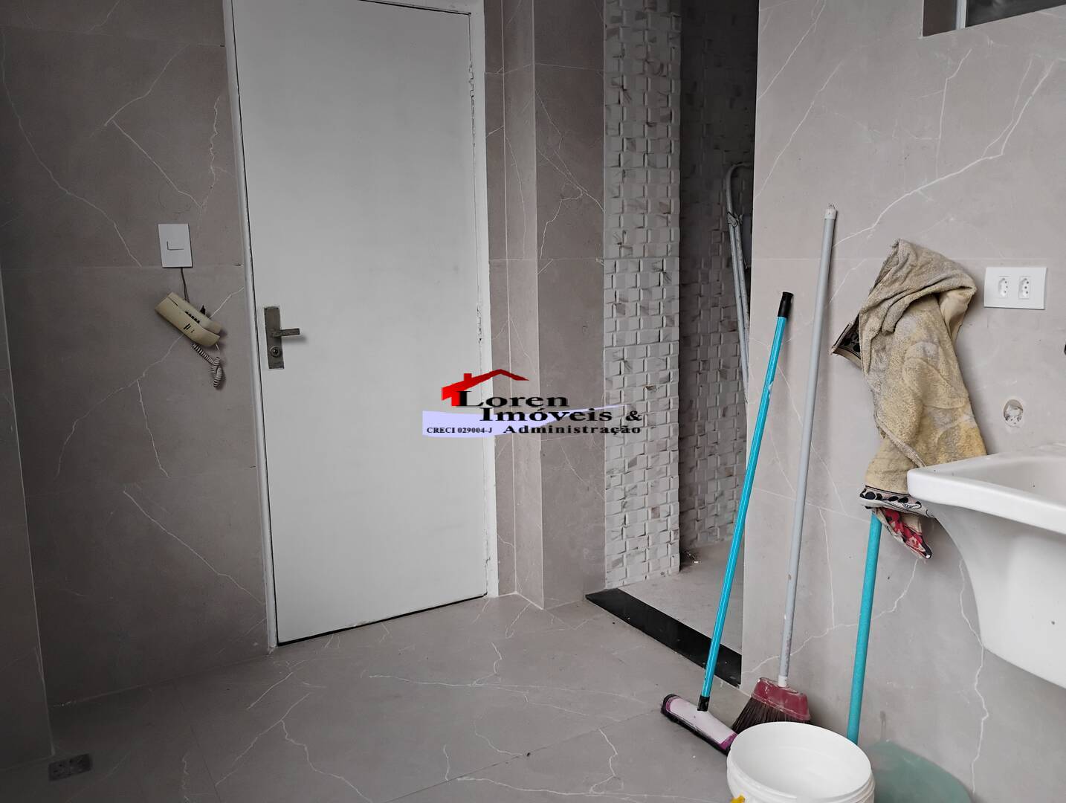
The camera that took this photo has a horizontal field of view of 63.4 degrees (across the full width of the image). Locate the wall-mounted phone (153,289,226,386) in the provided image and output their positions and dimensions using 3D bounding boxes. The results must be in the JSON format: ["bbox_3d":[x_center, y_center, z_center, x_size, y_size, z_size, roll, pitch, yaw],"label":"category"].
[{"bbox_3d":[-0.956,-0.172,2.413,0.172,0.262,0.080,-6,11,-30],"label":"wall-mounted phone"}]

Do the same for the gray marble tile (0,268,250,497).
[{"bbox_3d":[-1.101,-0.071,2.401,0.600,0.600,0.014,-6,11,-30],"label":"gray marble tile"}]

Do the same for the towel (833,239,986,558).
[{"bbox_3d":[0.774,-0.008,1.825,0.135,0.650,0.380,-6,11,-30],"label":"towel"}]

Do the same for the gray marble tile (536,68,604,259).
[{"bbox_3d":[0.118,-0.767,2.819,0.266,0.600,0.014,-6,11,-30],"label":"gray marble tile"}]

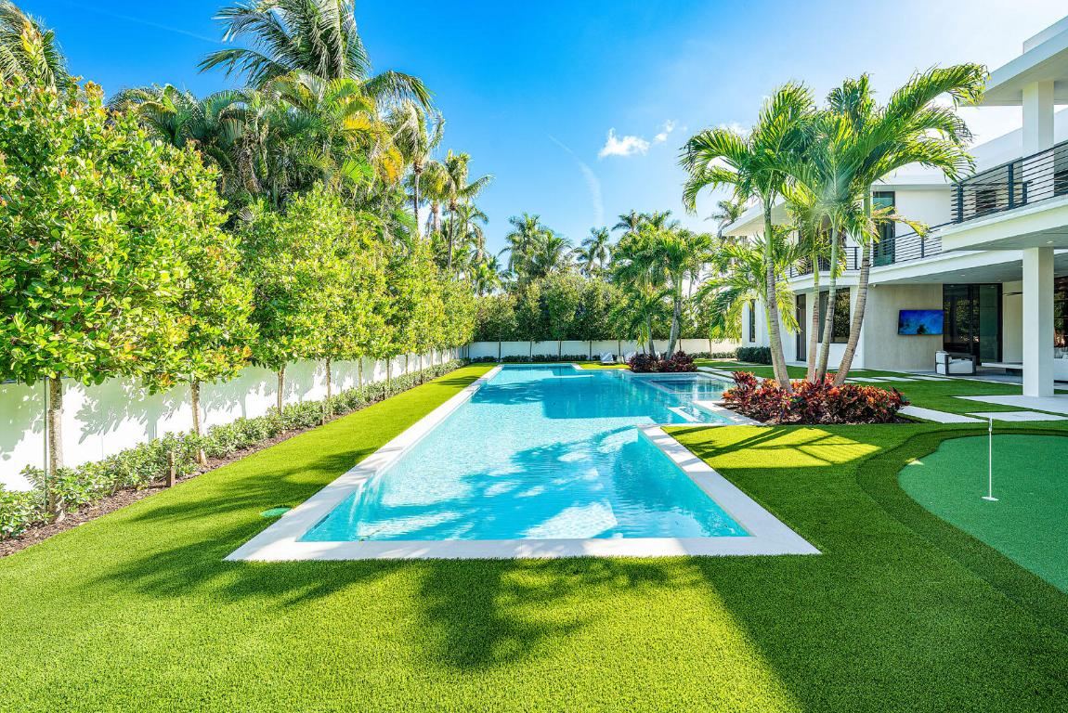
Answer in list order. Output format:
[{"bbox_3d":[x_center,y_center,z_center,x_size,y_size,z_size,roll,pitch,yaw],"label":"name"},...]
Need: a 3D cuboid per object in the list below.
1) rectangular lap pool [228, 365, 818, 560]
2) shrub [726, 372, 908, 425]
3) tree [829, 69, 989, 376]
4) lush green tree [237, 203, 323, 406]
[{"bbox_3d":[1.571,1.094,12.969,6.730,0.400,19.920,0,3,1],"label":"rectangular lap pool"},{"bbox_3d":[5.510,0.729,8.803,3.200,0.730,2.500,0,3,1],"label":"shrub"},{"bbox_3d":[7.682,-2.475,9.456,2.900,6.660,2.700,0,3,1],"label":"tree"},{"bbox_3d":[-3.818,-0.633,6.779,1.300,3.360,1.300,0,3,1],"label":"lush green tree"}]

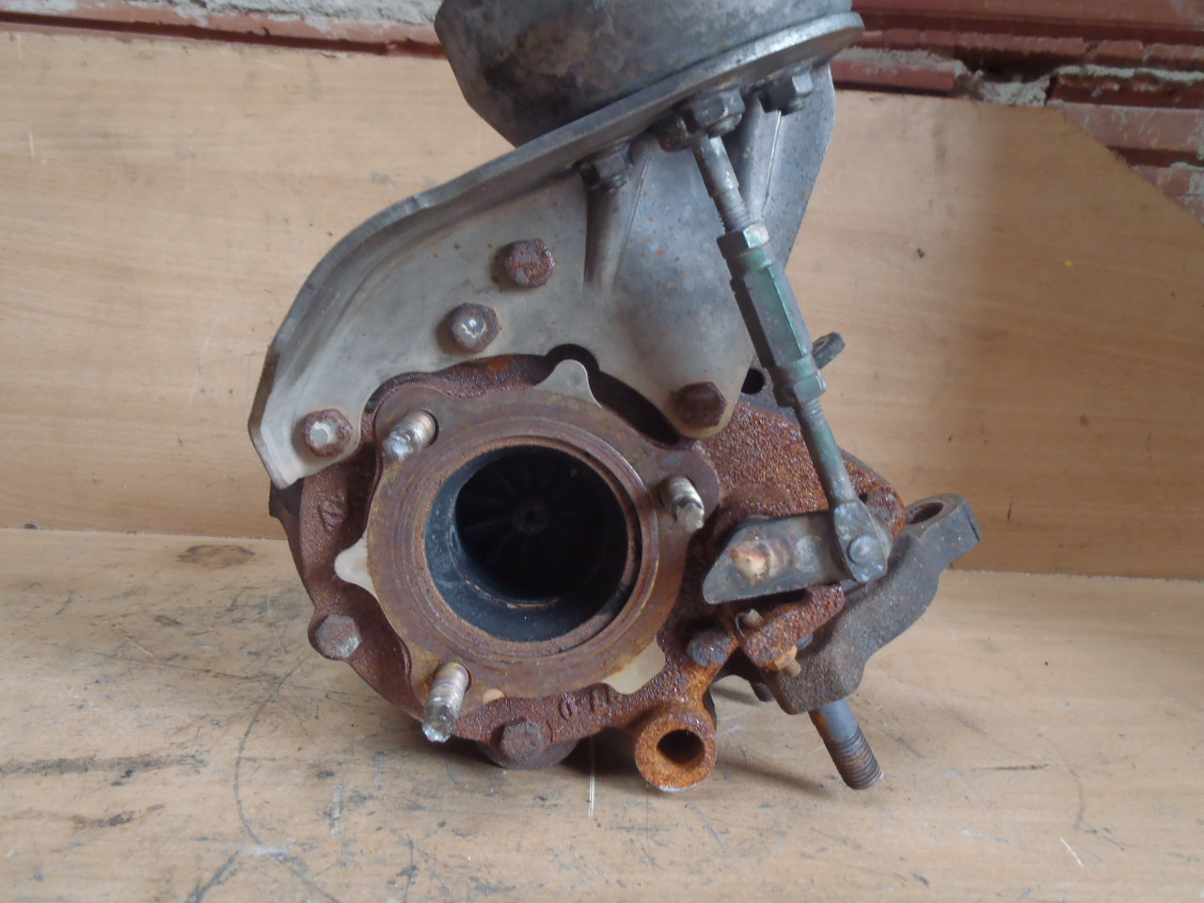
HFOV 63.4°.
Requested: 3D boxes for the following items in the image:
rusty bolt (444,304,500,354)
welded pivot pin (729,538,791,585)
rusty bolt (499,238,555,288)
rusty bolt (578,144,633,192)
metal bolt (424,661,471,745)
[{"bbox_3d":[-0.033,-0.032,0.253,0.012,0.013,0.007,0,10,-3],"label":"rusty bolt"},{"bbox_3d":[0.043,0.030,0.265,0.015,0.012,0.006,-6,9,1],"label":"welded pivot pin"},{"bbox_3d":[-0.018,-0.048,0.251,0.012,0.012,0.007,0,10,-3],"label":"rusty bolt"},{"bbox_3d":[0.001,-0.070,0.241,0.012,0.011,0.012,-21,11,0],"label":"rusty bolt"},{"bbox_3d":[-0.039,0.063,0.246,0.008,0.008,0.034,0,10,-3],"label":"metal bolt"}]

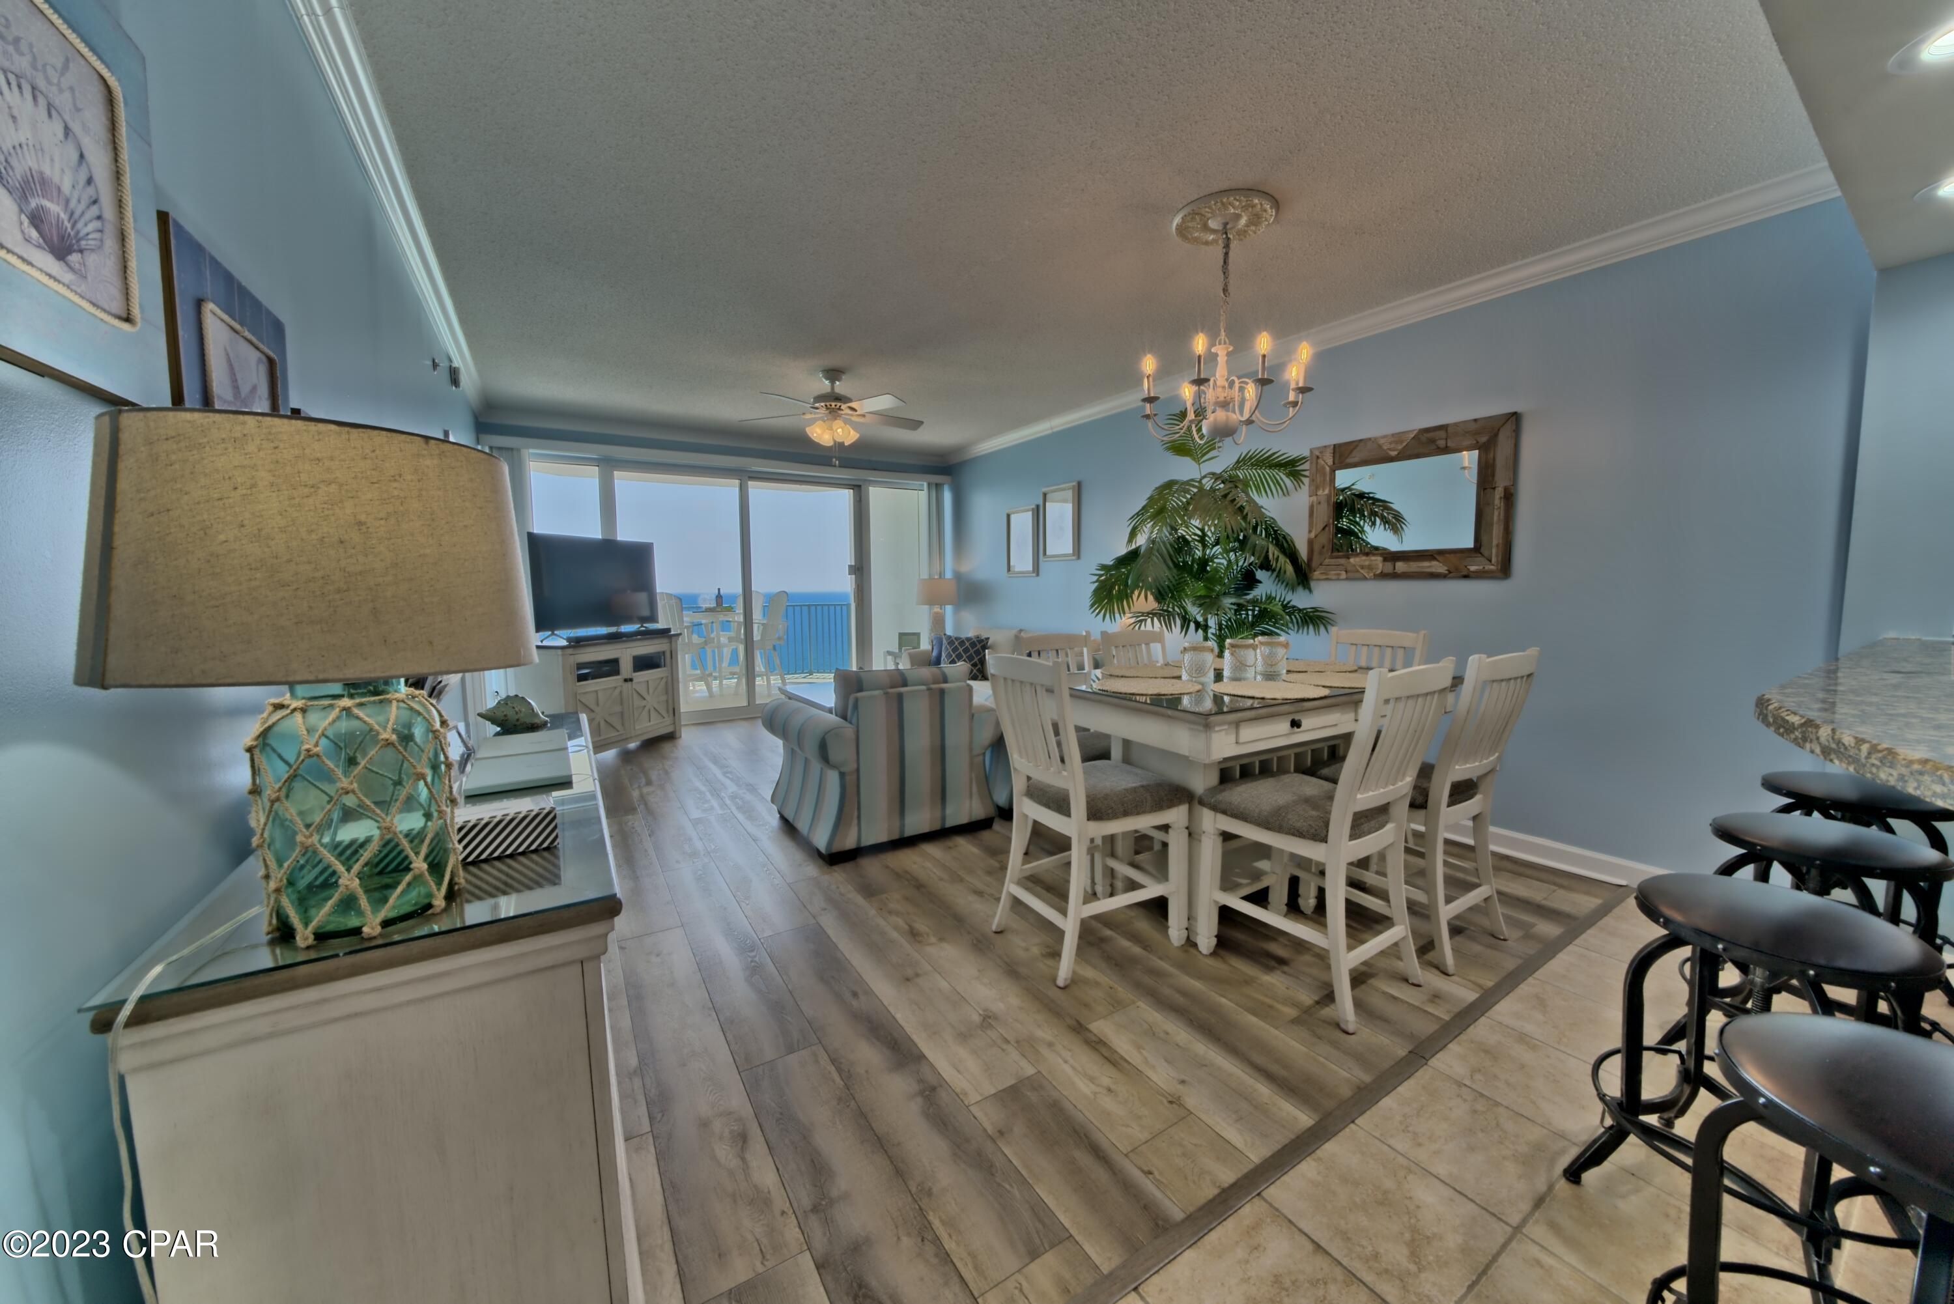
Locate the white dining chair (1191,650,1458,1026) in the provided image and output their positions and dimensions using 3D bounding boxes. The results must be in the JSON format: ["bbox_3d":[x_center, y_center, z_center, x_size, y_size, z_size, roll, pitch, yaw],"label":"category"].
[{"bbox_3d":[1.122,0.545,2.152,0.470,1.055,0.575,-4,6,-32],"label":"white dining chair"}]

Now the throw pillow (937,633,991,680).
[{"bbox_3d":[-0.107,0.057,6.163,0.440,0.430,0.150,-3,-6,-22],"label":"throw pillow"}]

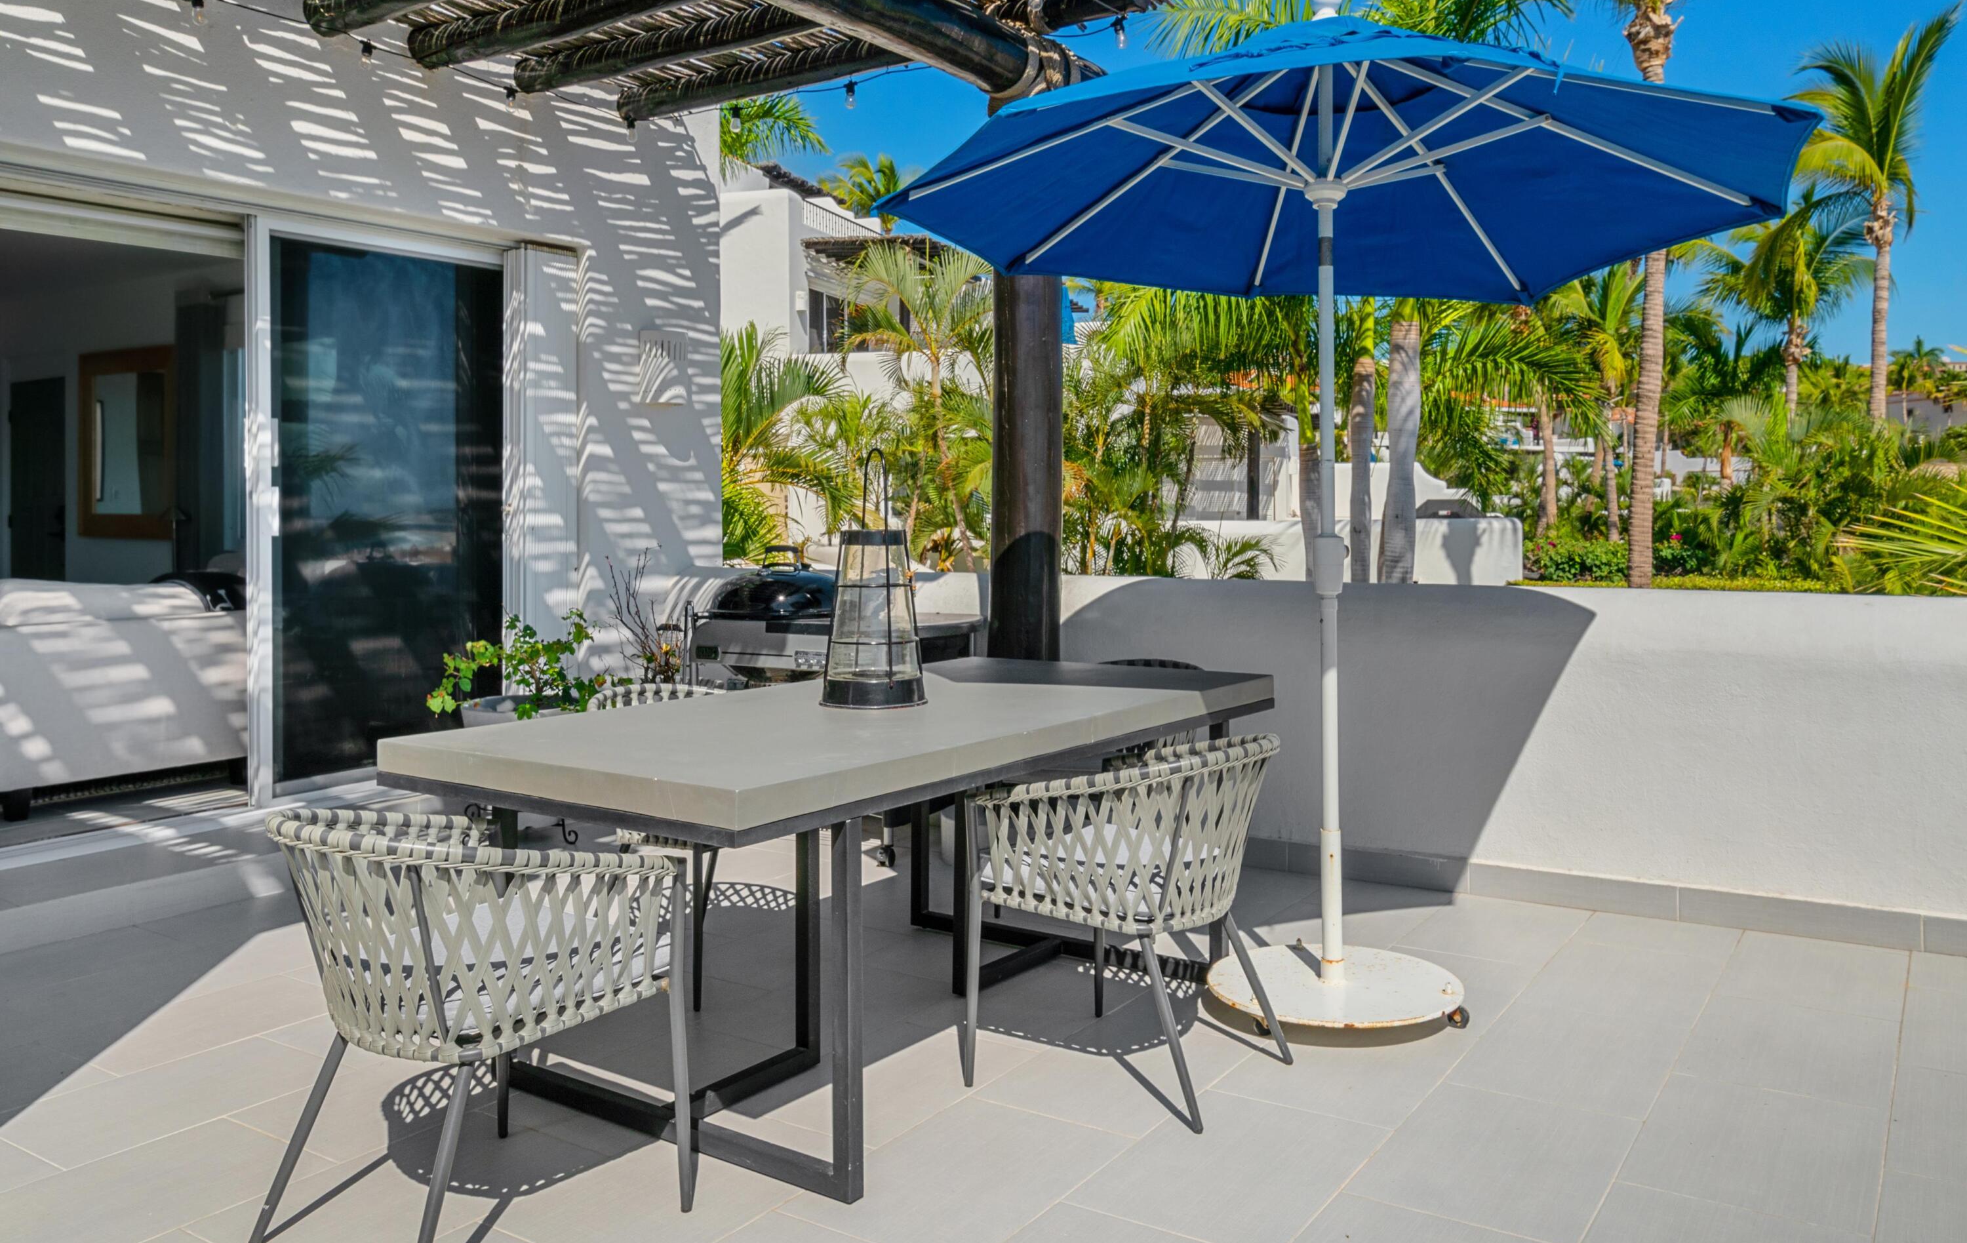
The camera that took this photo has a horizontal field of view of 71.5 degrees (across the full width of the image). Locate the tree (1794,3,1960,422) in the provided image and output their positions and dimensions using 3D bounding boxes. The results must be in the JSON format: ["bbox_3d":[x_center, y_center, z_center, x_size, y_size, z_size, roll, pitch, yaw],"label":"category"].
[{"bbox_3d":[15.702,-6.253,24.000,3.000,9.220,3.000,0,3,0],"label":"tree"}]

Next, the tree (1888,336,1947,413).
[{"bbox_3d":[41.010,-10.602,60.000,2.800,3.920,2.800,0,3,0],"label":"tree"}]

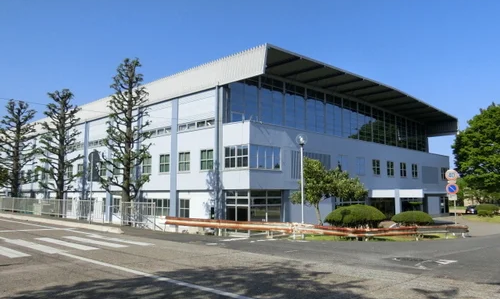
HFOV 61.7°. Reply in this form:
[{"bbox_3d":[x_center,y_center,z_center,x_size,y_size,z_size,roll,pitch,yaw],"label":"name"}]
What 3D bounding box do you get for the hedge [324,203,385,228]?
[{"bbox_3d":[5.077,3.397,20.160,2.980,1.470,2.800,0,-6,0],"label":"hedge"}]

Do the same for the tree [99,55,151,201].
[{"bbox_3d":[-9.196,-0.335,31.193,3.870,13.160,3.800,0,-6,0],"label":"tree"}]

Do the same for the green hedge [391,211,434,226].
[{"bbox_3d":[8.237,3.713,21.234,2.230,1.200,2.200,0,-6,0],"label":"green hedge"}]

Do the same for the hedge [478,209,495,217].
[{"bbox_3d":[27.941,7.549,49.491,1.890,1.030,1.700,0,-6,0],"label":"hedge"}]

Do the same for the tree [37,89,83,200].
[{"bbox_3d":[-17.886,0.628,39.539,4.150,12.930,4.100,0,-6,0],"label":"tree"}]

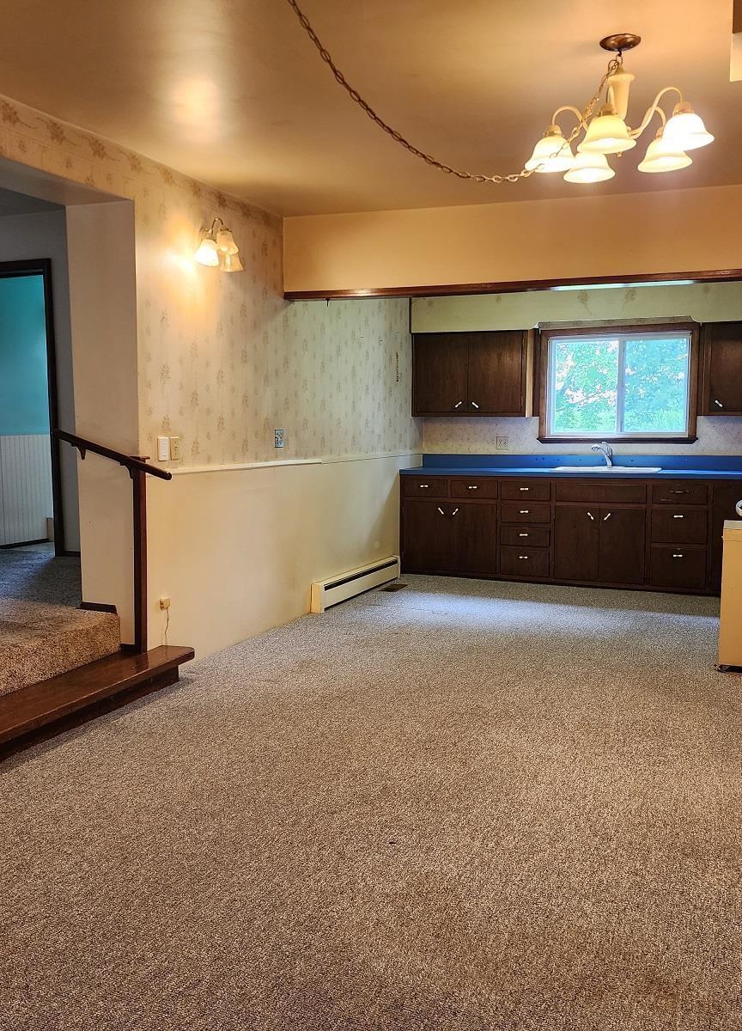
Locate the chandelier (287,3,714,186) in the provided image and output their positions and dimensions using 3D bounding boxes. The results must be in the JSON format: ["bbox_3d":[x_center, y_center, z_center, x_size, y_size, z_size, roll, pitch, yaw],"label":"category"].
[{"bbox_3d":[0.440,-1.355,3.001,1.450,0.470,0.640,-1,6,-15],"label":"chandelier"}]

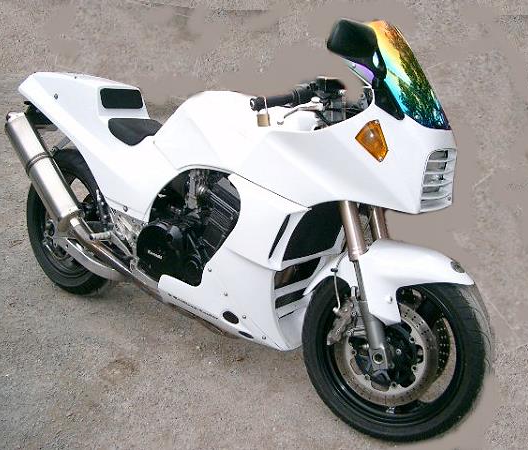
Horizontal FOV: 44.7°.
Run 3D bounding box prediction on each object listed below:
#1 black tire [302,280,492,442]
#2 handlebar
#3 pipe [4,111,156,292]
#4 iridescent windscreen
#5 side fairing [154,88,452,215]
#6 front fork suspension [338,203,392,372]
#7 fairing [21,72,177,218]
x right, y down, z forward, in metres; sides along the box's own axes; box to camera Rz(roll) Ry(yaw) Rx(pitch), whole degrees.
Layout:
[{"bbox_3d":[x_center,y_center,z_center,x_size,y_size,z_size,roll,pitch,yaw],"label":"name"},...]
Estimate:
[{"bbox_3d":[0.398,0.380,2.009,0.600,0.600,0.125,16,11,26],"label":"black tire"},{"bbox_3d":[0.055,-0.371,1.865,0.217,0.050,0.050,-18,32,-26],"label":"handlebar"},{"bbox_3d":[-0.744,-0.072,2.507,0.888,0.195,0.135,48,29,15],"label":"pipe"},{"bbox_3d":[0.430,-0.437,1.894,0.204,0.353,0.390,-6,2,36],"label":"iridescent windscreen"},{"bbox_3d":[0.132,-0.244,2.114,1.030,0.340,0.500,18,15,33],"label":"side fairing"},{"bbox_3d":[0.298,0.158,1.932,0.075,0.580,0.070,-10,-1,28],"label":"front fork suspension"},{"bbox_3d":[-0.694,-0.379,2.694,1.120,0.470,0.330,18,15,33],"label":"fairing"}]

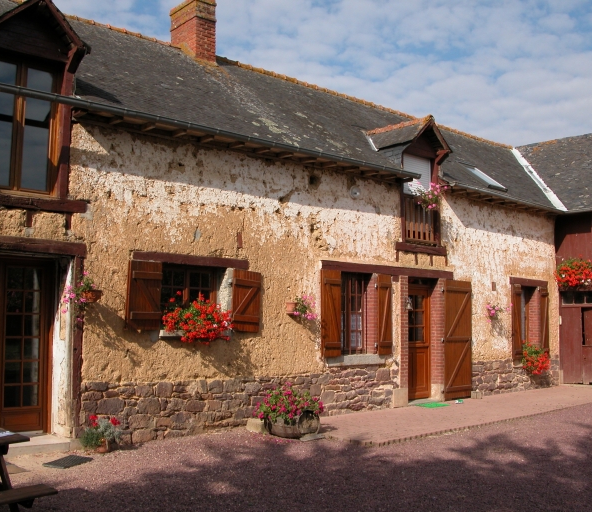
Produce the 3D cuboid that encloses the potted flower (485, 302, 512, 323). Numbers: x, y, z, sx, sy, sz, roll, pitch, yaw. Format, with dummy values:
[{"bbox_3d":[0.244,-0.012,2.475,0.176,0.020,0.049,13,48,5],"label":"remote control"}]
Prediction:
[{"bbox_3d":[4.165,1.162,14.192,0.450,0.410,0.430,5,-8,-41],"label":"potted flower"}]

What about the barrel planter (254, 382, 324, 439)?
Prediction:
[{"bbox_3d":[-0.121,2.121,9.543,0.650,0.710,0.850,5,-6,-42],"label":"barrel planter"}]

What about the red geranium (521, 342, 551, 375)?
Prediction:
[{"bbox_3d":[5.244,2.212,15.038,0.740,0.730,0.460,5,-8,-41],"label":"red geranium"}]

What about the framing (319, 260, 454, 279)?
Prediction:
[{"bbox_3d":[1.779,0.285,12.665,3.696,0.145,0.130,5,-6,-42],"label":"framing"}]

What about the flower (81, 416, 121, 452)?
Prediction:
[{"bbox_3d":[-2.379,2.161,8.404,0.500,0.460,0.420,5,-8,-41],"label":"flower"}]

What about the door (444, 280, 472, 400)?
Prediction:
[{"bbox_3d":[3.190,1.642,13.516,0.880,2.290,0.060,5,-8,-41],"label":"door"}]

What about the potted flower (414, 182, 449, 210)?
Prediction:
[{"bbox_3d":[2.572,-1.127,13.079,0.760,0.510,0.460,5,-8,-41],"label":"potted flower"}]

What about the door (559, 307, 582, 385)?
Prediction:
[{"bbox_3d":[6.571,2.126,16.425,0.060,1.830,0.550,5,-6,-42],"label":"door"}]

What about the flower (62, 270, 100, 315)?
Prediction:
[{"bbox_3d":[-2.595,0.441,8.353,0.450,0.530,0.360,5,-8,-41],"label":"flower"}]

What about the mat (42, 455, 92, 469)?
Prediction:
[{"bbox_3d":[-2.536,2.289,7.686,0.360,0.020,0.530,-1,-5,17],"label":"mat"}]

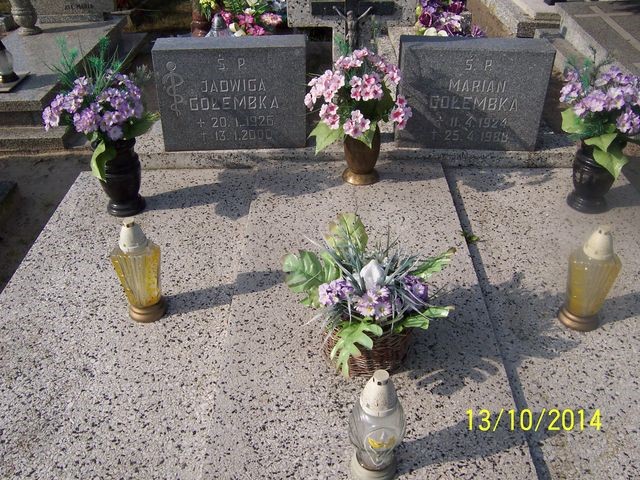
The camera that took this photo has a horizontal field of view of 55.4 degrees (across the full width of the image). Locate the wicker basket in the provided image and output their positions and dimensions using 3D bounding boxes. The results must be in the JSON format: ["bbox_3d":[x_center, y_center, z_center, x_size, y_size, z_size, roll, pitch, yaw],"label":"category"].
[{"bbox_3d":[0.107,0.210,1.364,0.194,0.085,0.180,0,35,0],"label":"wicker basket"}]

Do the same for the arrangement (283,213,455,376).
[{"bbox_3d":[0.104,0.118,1.305,0.355,0.304,0.288,0,35,0],"label":"arrangement"}]

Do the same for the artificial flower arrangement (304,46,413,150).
[{"bbox_3d":[0.119,-0.424,1.887,0.330,0.319,0.288,0,35,0],"label":"artificial flower arrangement"}]

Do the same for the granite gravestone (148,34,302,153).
[{"bbox_3d":[-0.292,-0.496,2.088,0.489,0.353,0.121,-1,35,-1],"label":"granite gravestone"}]

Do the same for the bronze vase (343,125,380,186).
[{"bbox_3d":[0.136,-0.291,1.988,0.124,0.185,0.124,0,35,0],"label":"bronze vase"}]

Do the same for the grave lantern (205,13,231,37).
[{"bbox_3d":[-0.448,-0.878,2.750,0.120,0.270,0.120,0,35,0],"label":"grave lantern"}]

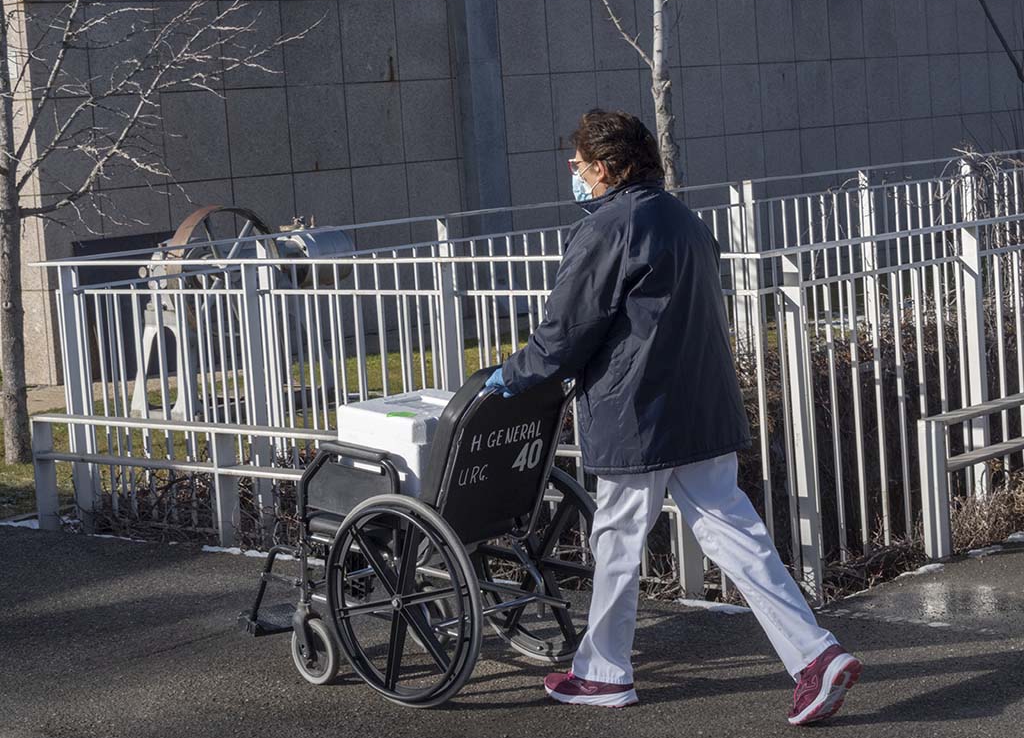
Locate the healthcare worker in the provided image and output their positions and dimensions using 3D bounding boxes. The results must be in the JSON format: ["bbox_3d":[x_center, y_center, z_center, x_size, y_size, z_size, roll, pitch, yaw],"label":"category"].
[{"bbox_3d":[0.419,0.123,5.329,0.950,1.650,0.580,-1,4,41],"label":"healthcare worker"}]

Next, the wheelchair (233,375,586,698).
[{"bbox_3d":[-0.278,0.446,5.999,1.150,0.950,0.660,2,8,42],"label":"wheelchair"}]

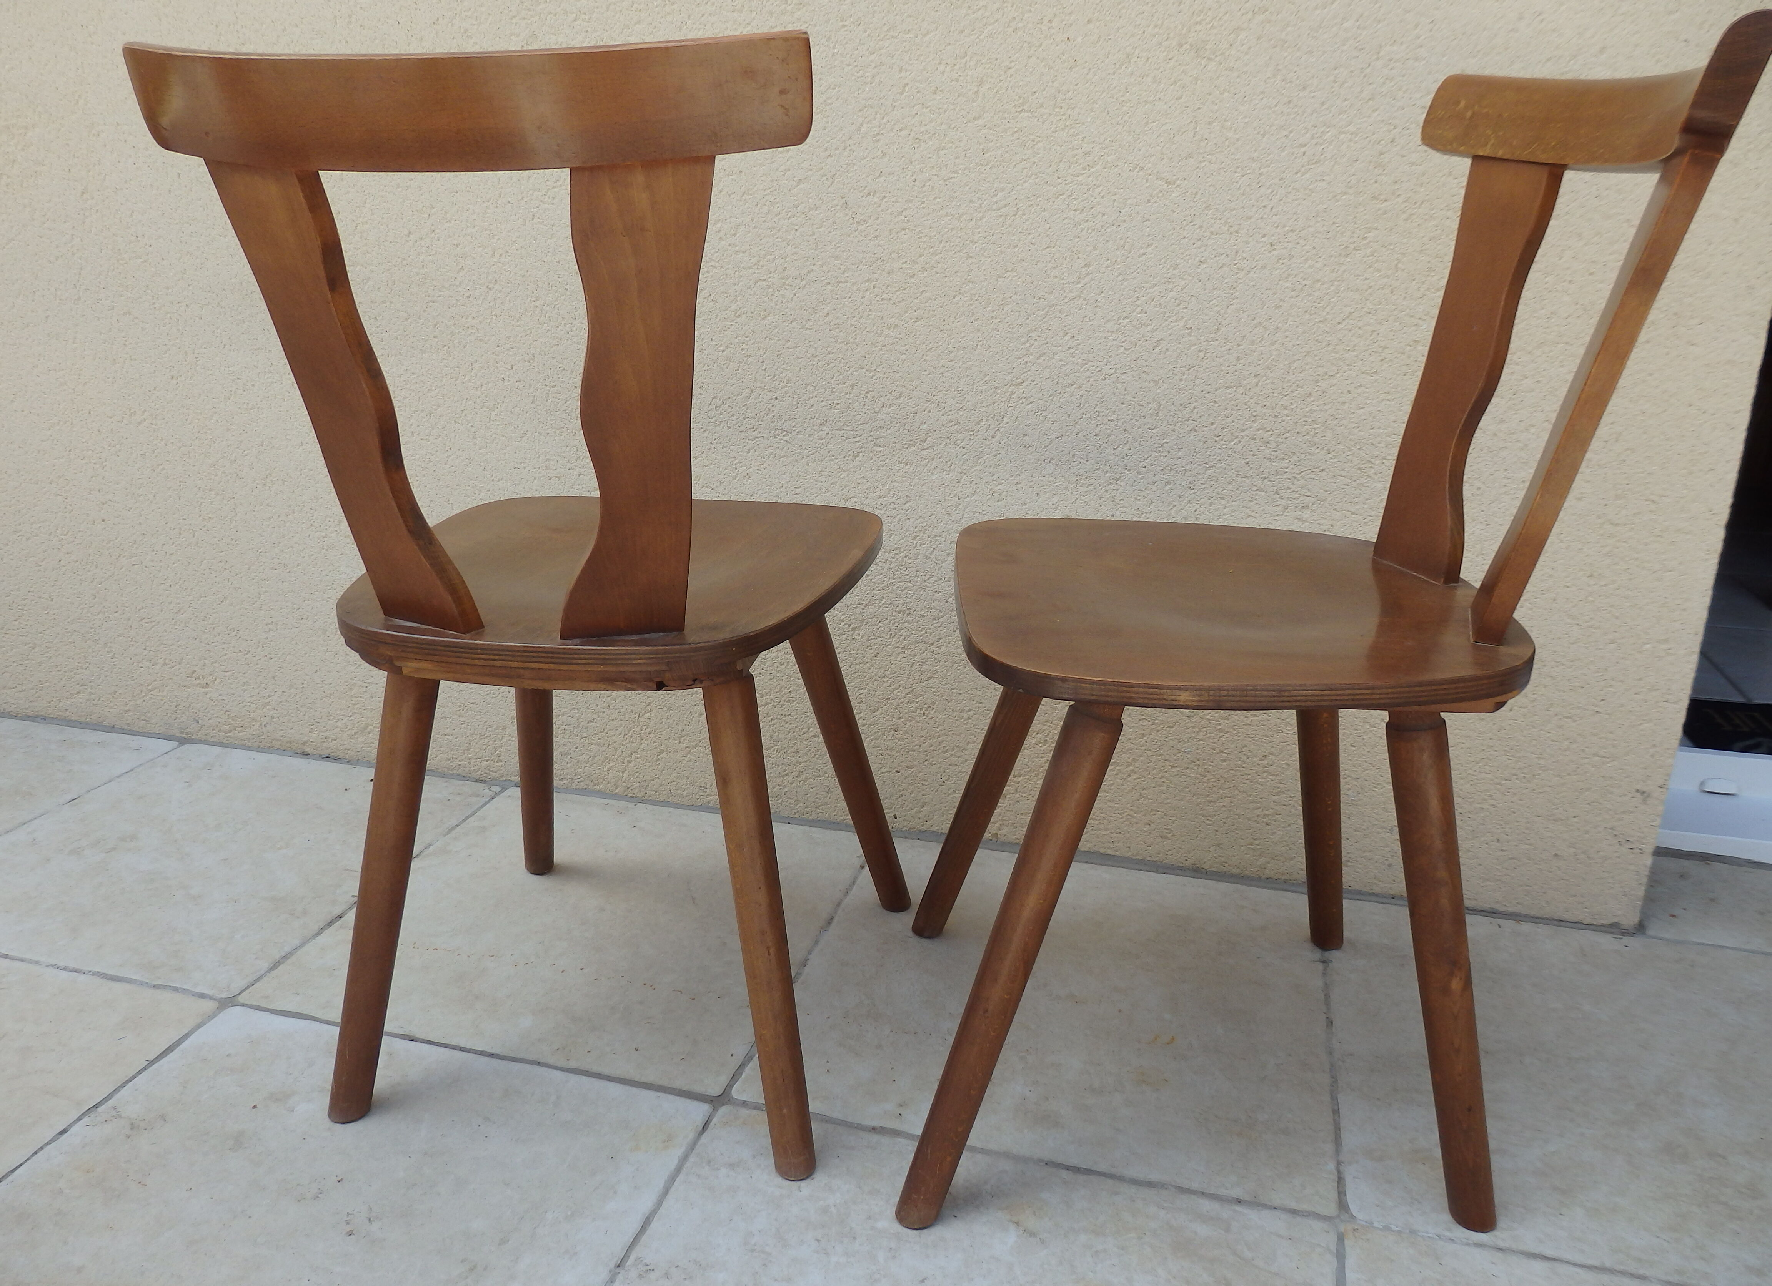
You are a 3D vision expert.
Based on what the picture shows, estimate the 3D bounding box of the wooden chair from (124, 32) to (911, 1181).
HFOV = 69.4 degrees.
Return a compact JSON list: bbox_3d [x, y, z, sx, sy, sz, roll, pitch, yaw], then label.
[{"bbox_3d":[-0.234,-0.038,1.080,0.447,0.829,0.522,3,20,9],"label":"wooden chair"}]

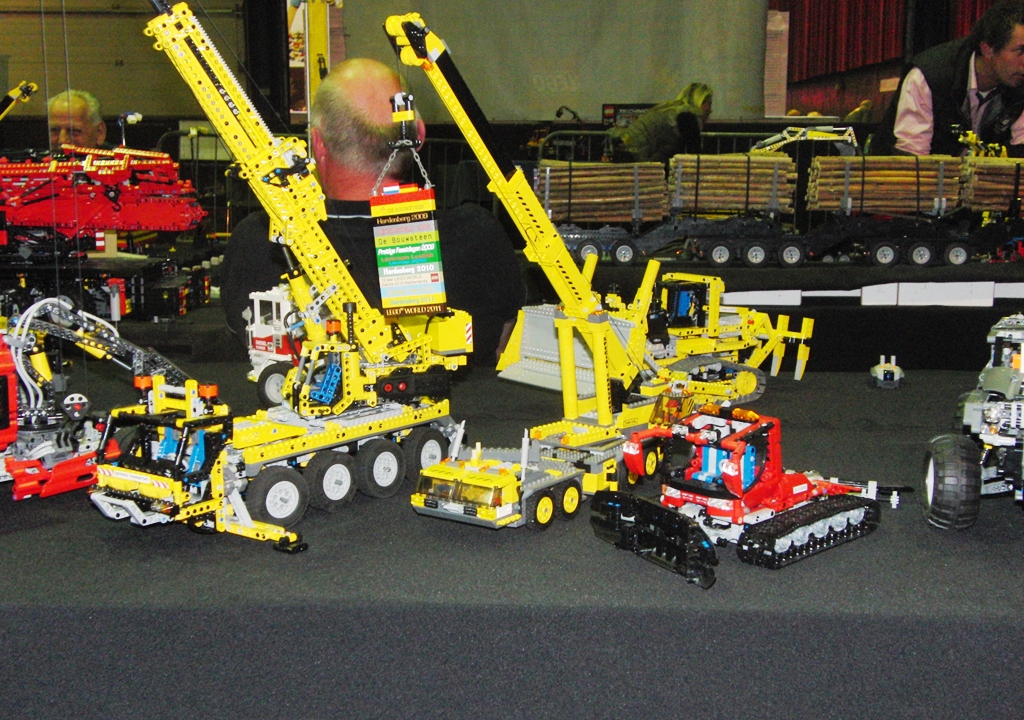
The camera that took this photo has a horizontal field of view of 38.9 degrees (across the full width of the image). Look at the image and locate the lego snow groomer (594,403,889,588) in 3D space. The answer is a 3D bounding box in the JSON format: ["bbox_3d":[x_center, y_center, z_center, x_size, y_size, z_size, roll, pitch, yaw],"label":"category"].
[{"bbox_3d":[0.234,0.106,1.461,0.179,0.147,0.300,10,15,44],"label":"lego snow groomer"}]

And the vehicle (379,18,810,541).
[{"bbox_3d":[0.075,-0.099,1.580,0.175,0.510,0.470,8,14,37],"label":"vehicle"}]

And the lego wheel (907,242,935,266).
[{"bbox_3d":[0.932,-0.239,3.300,0.059,0.059,0.023,0,11,3],"label":"lego wheel"}]

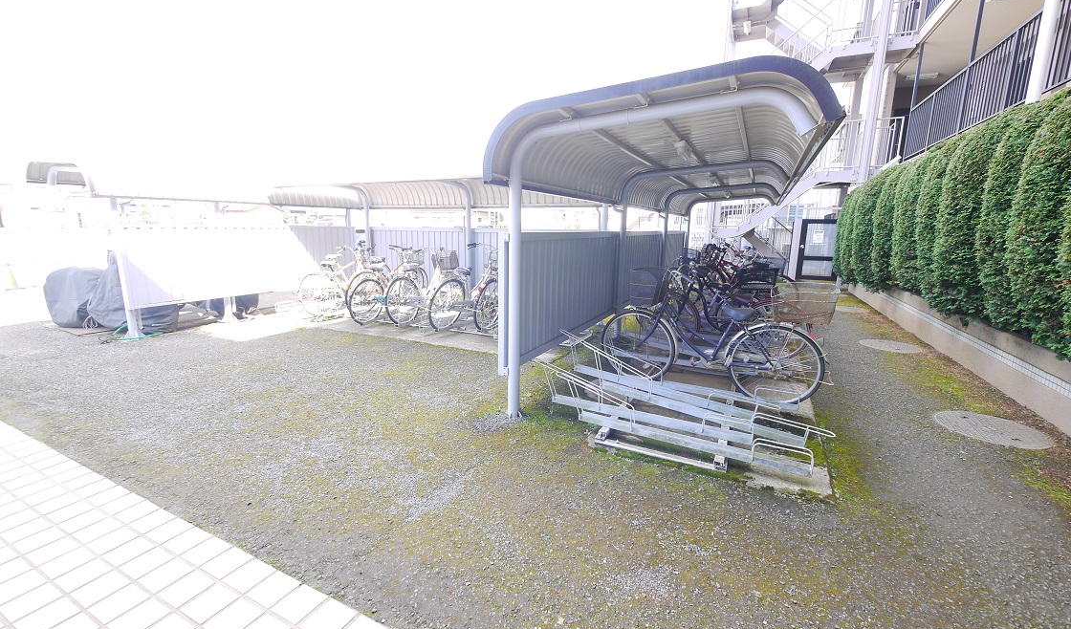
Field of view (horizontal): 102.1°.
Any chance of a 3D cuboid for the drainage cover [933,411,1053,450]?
[{"bbox_3d":[3.554,0.902,3.390,0.660,0.030,0.660,-1,11,0],"label":"drainage cover"}]

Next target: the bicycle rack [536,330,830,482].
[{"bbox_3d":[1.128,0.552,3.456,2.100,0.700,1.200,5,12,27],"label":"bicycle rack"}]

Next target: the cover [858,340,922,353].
[{"bbox_3d":[4.752,0.432,5.796,0.660,0.030,0.660,5,12,27],"label":"cover"}]

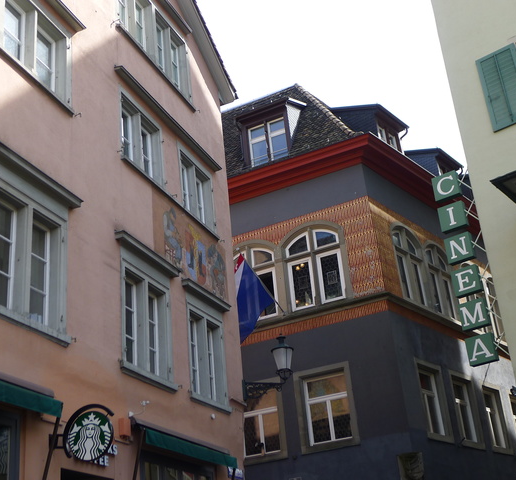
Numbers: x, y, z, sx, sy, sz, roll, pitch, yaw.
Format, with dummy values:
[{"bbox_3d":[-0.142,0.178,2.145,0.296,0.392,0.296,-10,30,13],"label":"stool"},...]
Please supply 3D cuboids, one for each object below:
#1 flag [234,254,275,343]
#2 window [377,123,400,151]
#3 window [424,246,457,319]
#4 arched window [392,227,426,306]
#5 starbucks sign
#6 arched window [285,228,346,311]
[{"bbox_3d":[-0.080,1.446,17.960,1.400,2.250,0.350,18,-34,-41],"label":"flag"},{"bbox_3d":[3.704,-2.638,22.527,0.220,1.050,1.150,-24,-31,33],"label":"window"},{"bbox_3d":[4.588,1.031,20.308,0.250,2.030,1.270,-24,-31,33],"label":"window"},{"bbox_3d":[3.613,0.609,19.221,0.250,2.030,1.270,-24,-31,33],"label":"arched window"},{"bbox_3d":[-1.844,2.113,8.665,0.620,0.620,0.130,-15,-27,18],"label":"starbucks sign"},{"bbox_3d":[1.393,0.686,18.732,1.380,1.920,0.220,-16,-28,21],"label":"arched window"}]

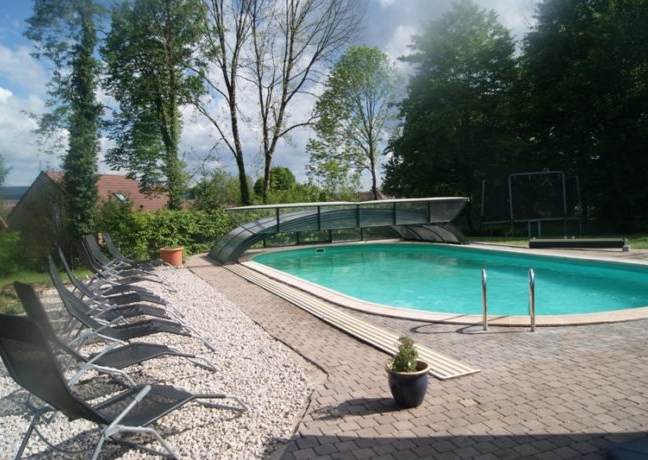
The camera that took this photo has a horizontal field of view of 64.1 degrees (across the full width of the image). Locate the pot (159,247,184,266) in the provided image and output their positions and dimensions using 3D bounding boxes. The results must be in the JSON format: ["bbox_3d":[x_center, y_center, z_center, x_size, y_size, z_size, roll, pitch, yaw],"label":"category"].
[{"bbox_3d":[-3.849,0.654,13.228,0.600,0.490,0.600,-2,4,0],"label":"pot"}]

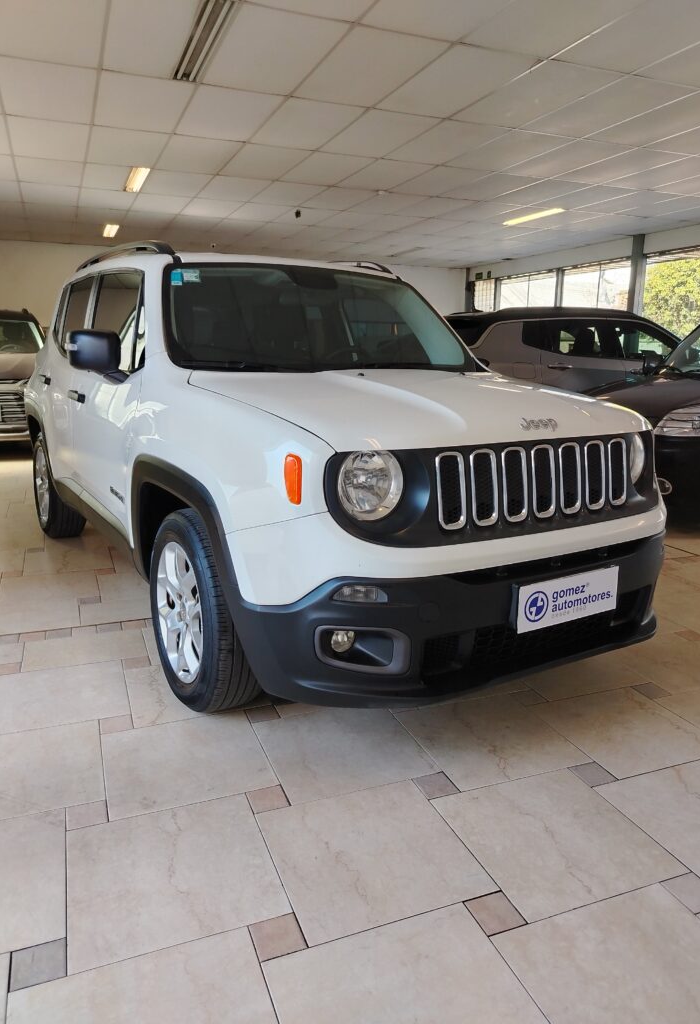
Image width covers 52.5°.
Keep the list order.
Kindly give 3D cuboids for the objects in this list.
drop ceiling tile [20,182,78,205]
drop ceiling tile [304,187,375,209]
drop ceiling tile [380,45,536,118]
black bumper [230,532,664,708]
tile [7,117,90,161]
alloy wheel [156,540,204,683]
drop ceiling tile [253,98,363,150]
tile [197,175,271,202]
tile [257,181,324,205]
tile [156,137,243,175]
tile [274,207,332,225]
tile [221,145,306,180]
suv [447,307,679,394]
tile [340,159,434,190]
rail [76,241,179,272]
[{"bbox_3d":[-3.398,-3.608,8.098,0.605,0.022,1.206,-5,14,-21],"label":"drop ceiling tile"},{"bbox_3d":[-0.116,-3.580,8.108,0.605,0.022,1.206,-5,14,-21],"label":"drop ceiling tile"},{"bbox_3d":[0.654,-2.776,4.614,0.605,0.020,1.210,-4,14,-21],"label":"drop ceiling tile"},{"bbox_3d":[0.512,0.272,2.195,1.760,0.380,0.420,-7,15,-31],"label":"black bumper"},{"bbox_3d":[-2.518,-3.121,5.957,0.605,0.020,1.210,-4,14,-21],"label":"tile"},{"bbox_3d":[-0.489,0.324,2.348,0.170,0.462,0.462,-7,15,-31],"label":"alloy wheel"},{"bbox_3d":[-0.354,-2.979,5.474,0.605,0.022,1.206,-5,14,-21],"label":"drop ceiling tile"},{"bbox_3d":[-1.250,-3.489,7.665,0.605,0.022,1.206,-5,14,-21],"label":"tile"},{"bbox_3d":[-0.688,-3.519,7.857,0.602,0.025,1.210,-4,14,-21],"label":"tile"},{"bbox_3d":[-1.378,-3.205,6.387,0.605,0.020,1.210,-4,14,-21],"label":"tile"},{"bbox_3d":[-0.564,-3.835,9.203,0.605,0.022,1.206,-5,14,-21],"label":"tile"},{"bbox_3d":[-0.803,-3.227,6.548,0.602,0.025,1.210,-4,14,-21],"label":"tile"},{"bbox_3d":[2.614,-1.476,8.172,4.400,1.640,1.840,-4,14,-18],"label":"suv"},{"bbox_3d":[0.326,-3.336,7.045,0.605,0.020,1.210,-4,14,-21],"label":"tile"},{"bbox_3d":[-1.197,-1.264,3.625,0.080,0.115,1.820,-7,15,-31],"label":"rail"}]

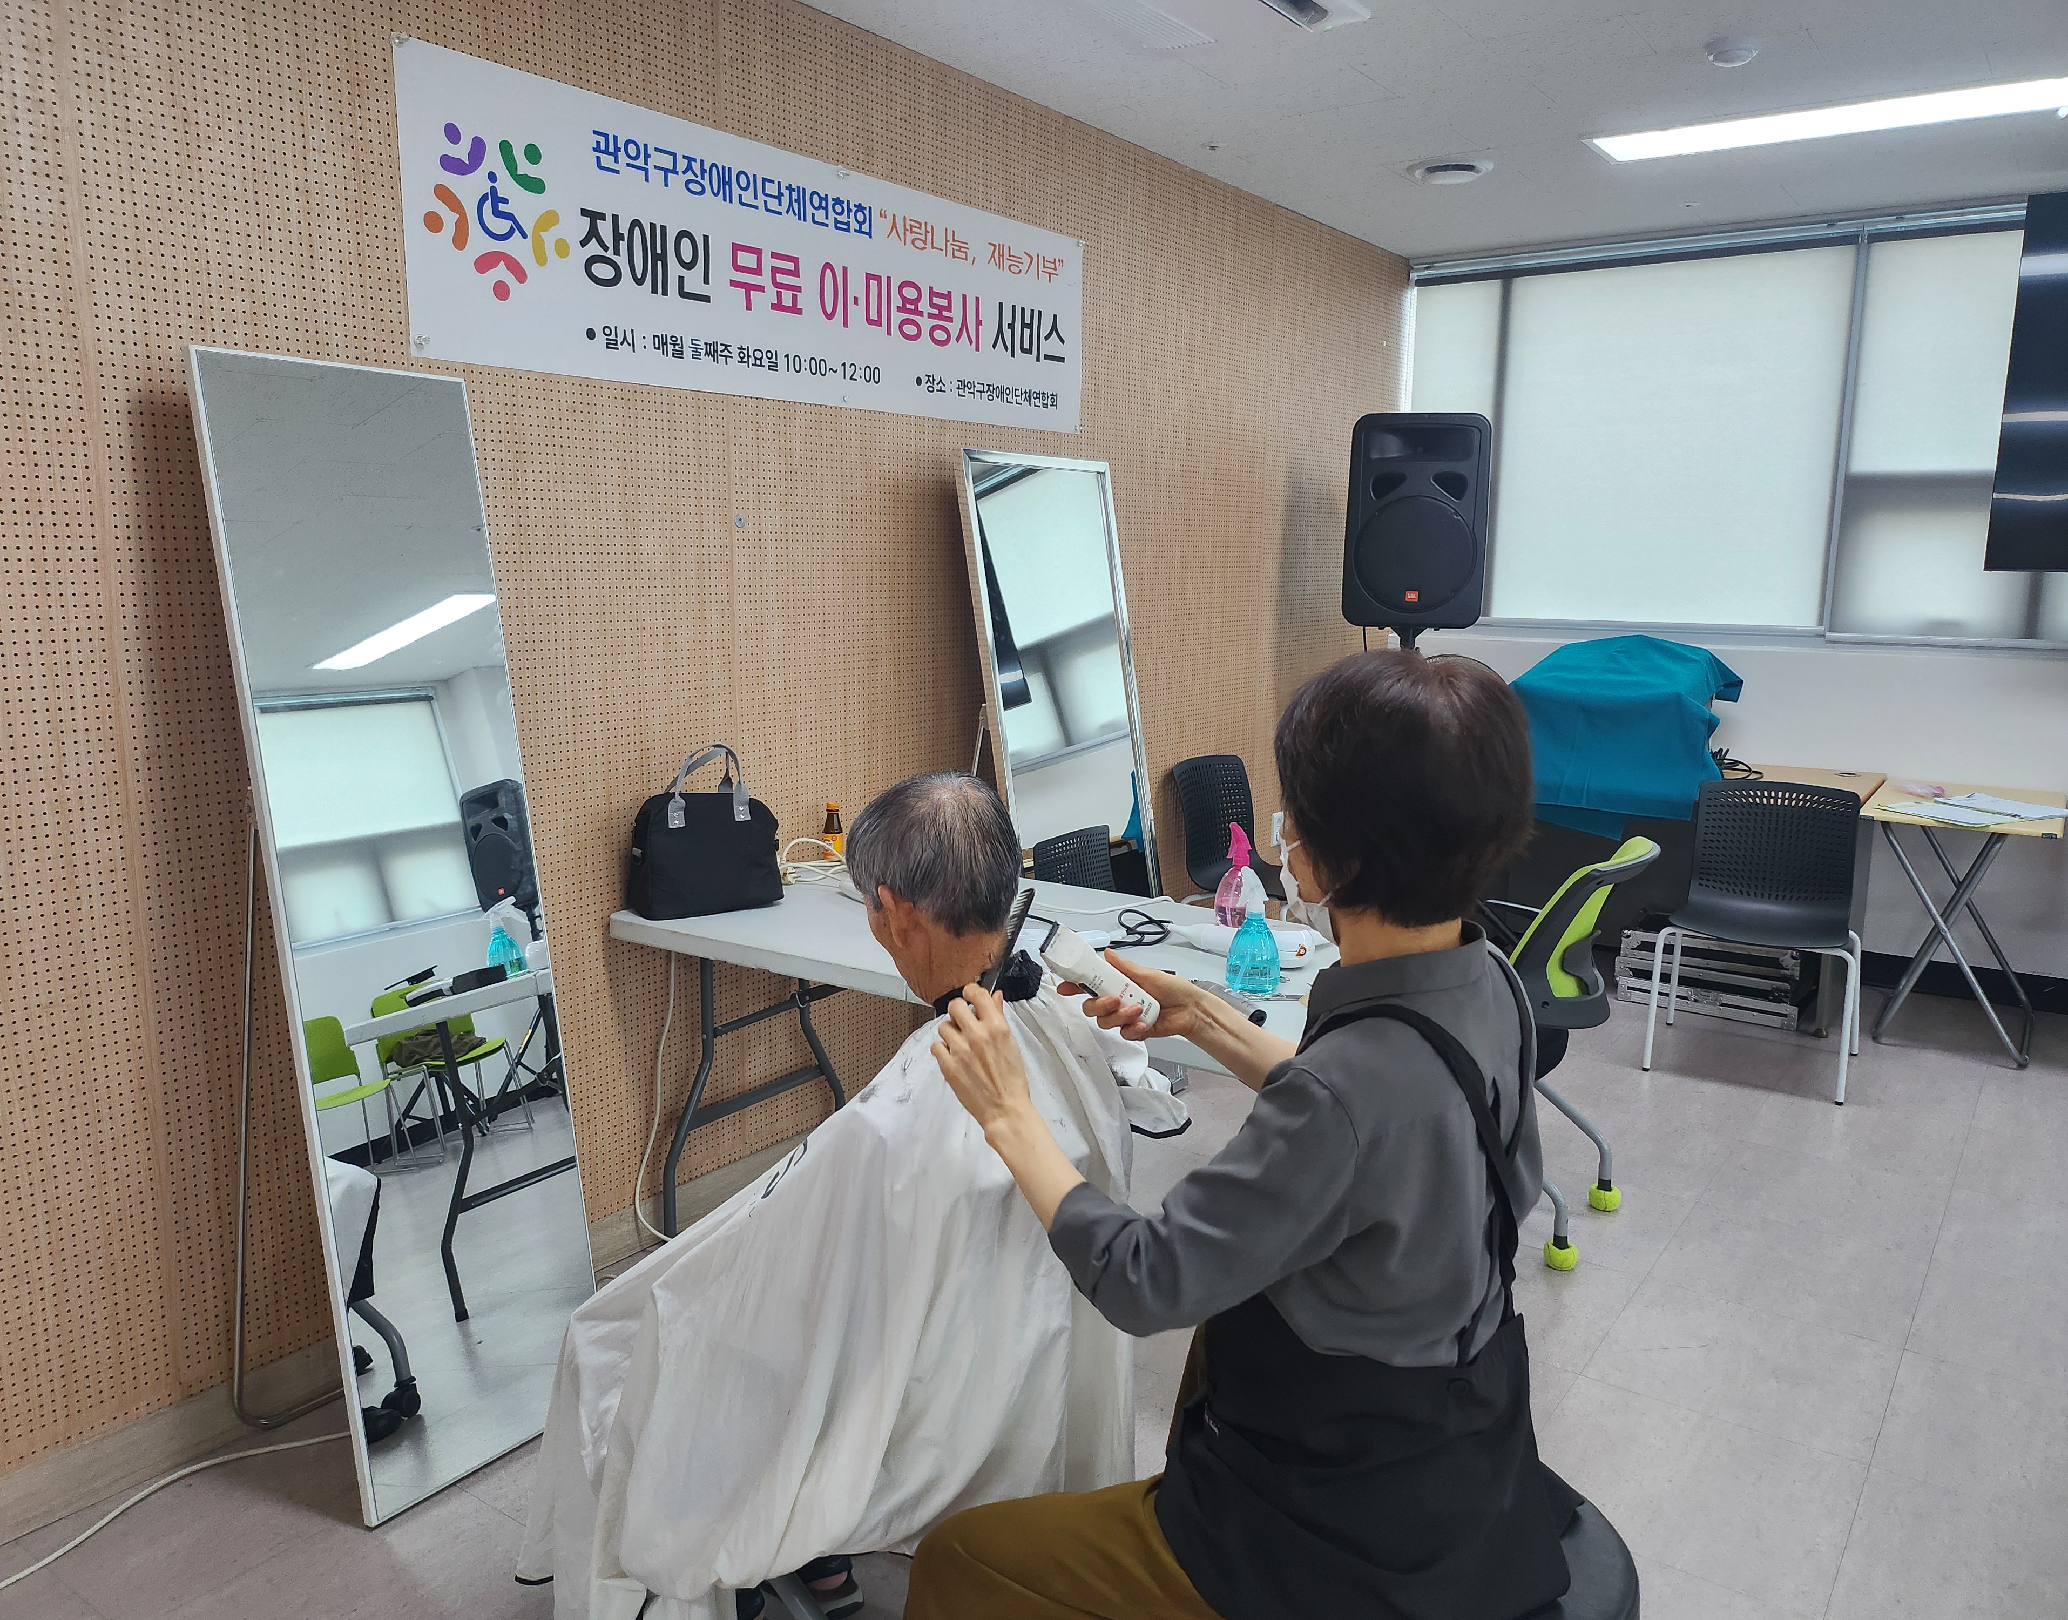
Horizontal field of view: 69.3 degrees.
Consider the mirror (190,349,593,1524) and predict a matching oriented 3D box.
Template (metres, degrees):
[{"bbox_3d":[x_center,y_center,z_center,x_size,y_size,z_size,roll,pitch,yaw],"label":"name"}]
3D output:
[{"bbox_3d":[-1.002,0.176,2.373,0.393,1.714,0.443,7,12,34],"label":"mirror"}]

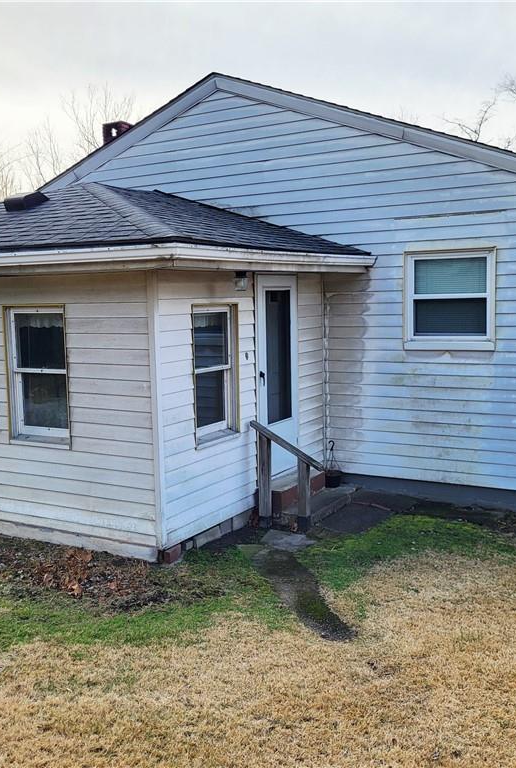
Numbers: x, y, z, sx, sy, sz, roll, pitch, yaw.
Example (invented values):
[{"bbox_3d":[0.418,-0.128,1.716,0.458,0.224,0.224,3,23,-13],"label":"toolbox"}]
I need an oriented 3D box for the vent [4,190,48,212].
[{"bbox_3d":[-2.374,-1.894,7.959,0.320,0.130,0.390,2,27,30],"label":"vent"}]

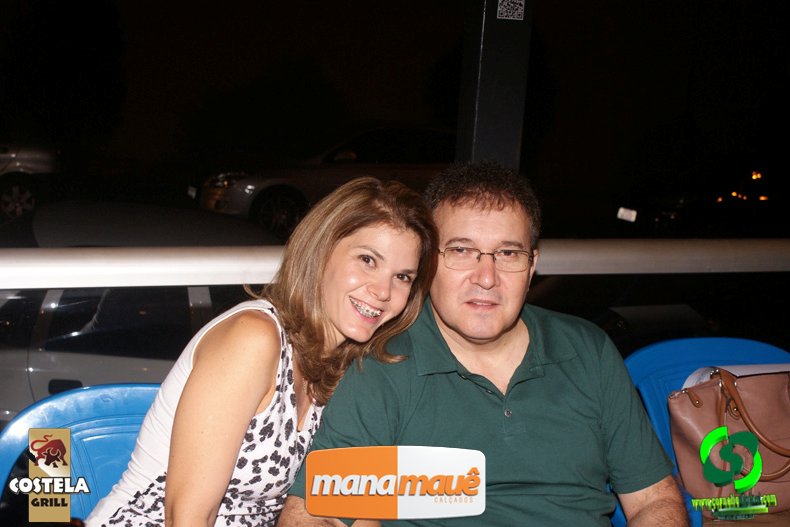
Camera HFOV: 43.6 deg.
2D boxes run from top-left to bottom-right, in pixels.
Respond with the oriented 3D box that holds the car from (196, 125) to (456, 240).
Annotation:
[{"bbox_3d":[-0.443,-1.168,12.811,4.420,1.460,1.770,-1,13,-21],"label":"car"}]

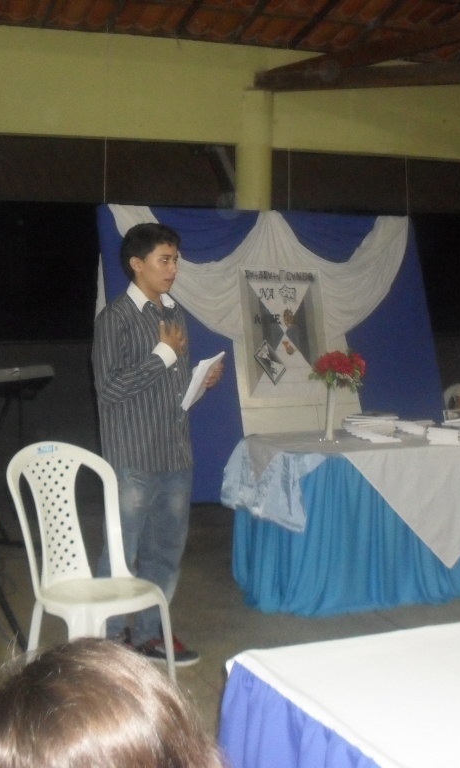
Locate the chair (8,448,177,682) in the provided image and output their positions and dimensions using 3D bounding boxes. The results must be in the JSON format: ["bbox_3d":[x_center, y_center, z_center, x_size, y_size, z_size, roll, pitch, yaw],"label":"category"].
[{"bbox_3d":[-0.440,0.660,3.506,0.430,0.890,0.520,-4,6,-38],"label":"chair"}]

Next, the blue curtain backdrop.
[{"bbox_3d":[0.320,-0.182,6.728,2.420,1.920,0.120,-2,5,-22],"label":"blue curtain backdrop"}]

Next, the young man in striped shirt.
[{"bbox_3d":[-0.290,0.220,4.032,0.440,1.690,0.480,3,6,32],"label":"young man in striped shirt"}]

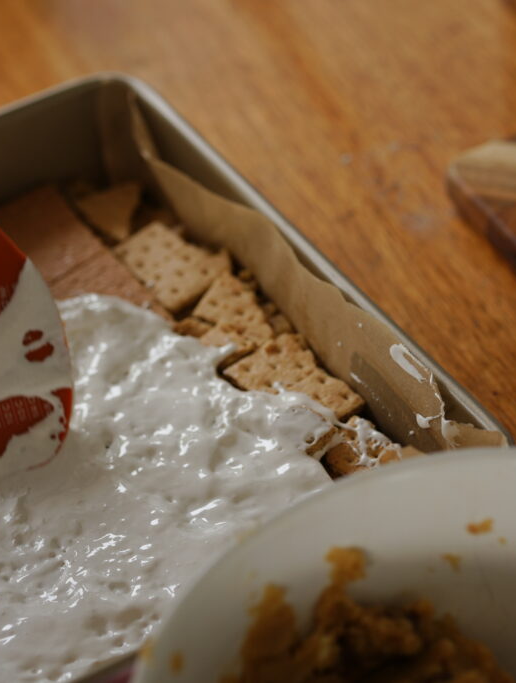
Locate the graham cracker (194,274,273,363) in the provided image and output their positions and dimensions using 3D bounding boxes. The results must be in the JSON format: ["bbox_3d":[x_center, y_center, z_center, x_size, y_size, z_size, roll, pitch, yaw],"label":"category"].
[{"bbox_3d":[-0.013,-0.008,0.964,0.035,0.006,0.047,-26,43,-25],"label":"graham cracker"}]

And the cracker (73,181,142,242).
[{"bbox_3d":[-0.057,-0.054,1.034,0.030,0.006,0.044,-24,42,-22],"label":"cracker"}]

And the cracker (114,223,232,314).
[{"bbox_3d":[-0.035,-0.030,0.995,0.041,0.006,0.055,-28,44,-26],"label":"cracker"}]

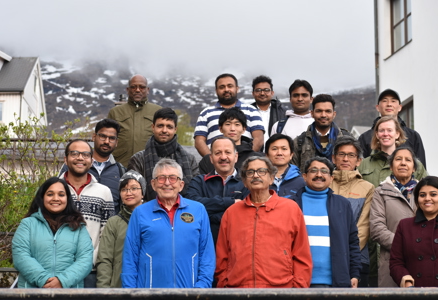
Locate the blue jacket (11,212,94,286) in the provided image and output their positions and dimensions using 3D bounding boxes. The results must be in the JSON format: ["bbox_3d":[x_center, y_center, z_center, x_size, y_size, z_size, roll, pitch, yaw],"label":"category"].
[{"bbox_3d":[-0.953,0.673,7.538,0.470,0.680,0.320,0,-11,-2],"label":"blue jacket"}]

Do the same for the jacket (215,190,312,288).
[{"bbox_3d":[0.274,0.557,7.900,0.580,0.640,0.320,-2,-9,10],"label":"jacket"}]

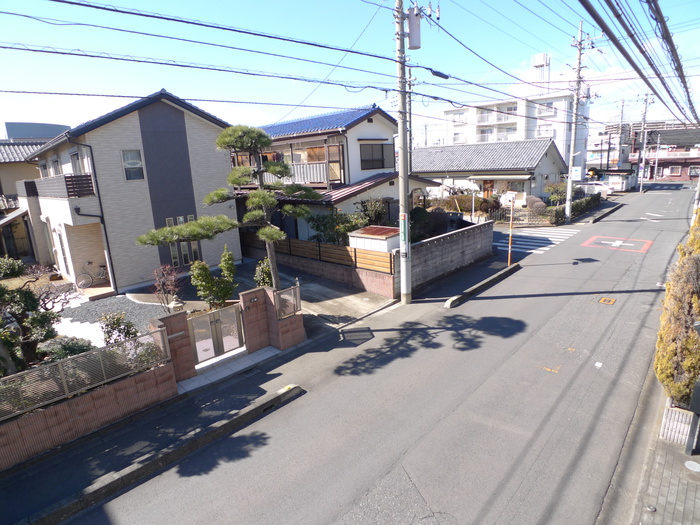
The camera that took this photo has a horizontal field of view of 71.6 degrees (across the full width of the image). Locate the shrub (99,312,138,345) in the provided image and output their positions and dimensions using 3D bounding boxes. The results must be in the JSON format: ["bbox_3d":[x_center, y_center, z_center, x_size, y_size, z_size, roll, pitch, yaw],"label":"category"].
[{"bbox_3d":[-6.058,1.780,12.700,1.000,1.050,1.050,9,17,43],"label":"shrub"}]

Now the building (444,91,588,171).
[{"bbox_3d":[22.230,-16.261,66.288,17.800,11.900,9.200,9,17,42],"label":"building"}]

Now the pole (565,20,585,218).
[{"bbox_3d":[14.333,-8.673,31.150,0.400,12.500,0.400,9,17,43],"label":"pole"}]

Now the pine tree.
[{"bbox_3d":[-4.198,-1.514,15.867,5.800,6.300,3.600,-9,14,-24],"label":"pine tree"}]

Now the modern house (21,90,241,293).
[{"bbox_3d":[-10.264,-3.517,22.784,8.100,7.800,7.700,9,17,43],"label":"modern house"}]

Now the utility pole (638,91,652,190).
[{"bbox_3d":[33.091,-13.501,54.290,0.450,11.200,0.450,9,17,43],"label":"utility pole"}]

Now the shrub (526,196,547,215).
[{"bbox_3d":[14.834,-4.534,38.600,1.700,1.450,1.600,9,17,43],"label":"shrub"}]

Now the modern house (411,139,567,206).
[{"bbox_3d":[12.977,-9.236,49.783,16.000,5.700,8.400,9,17,42],"label":"modern house"}]

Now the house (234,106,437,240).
[{"bbox_3d":[-2.538,-4.432,26.816,12.000,7.400,7.800,9,17,43],"label":"house"}]

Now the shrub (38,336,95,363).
[{"bbox_3d":[-7.069,2.219,12.100,1.200,0.750,1.450,9,17,43],"label":"shrub"}]

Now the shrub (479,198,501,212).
[{"bbox_3d":[11.337,-4.600,39.300,1.600,1.200,1.700,9,17,43],"label":"shrub"}]

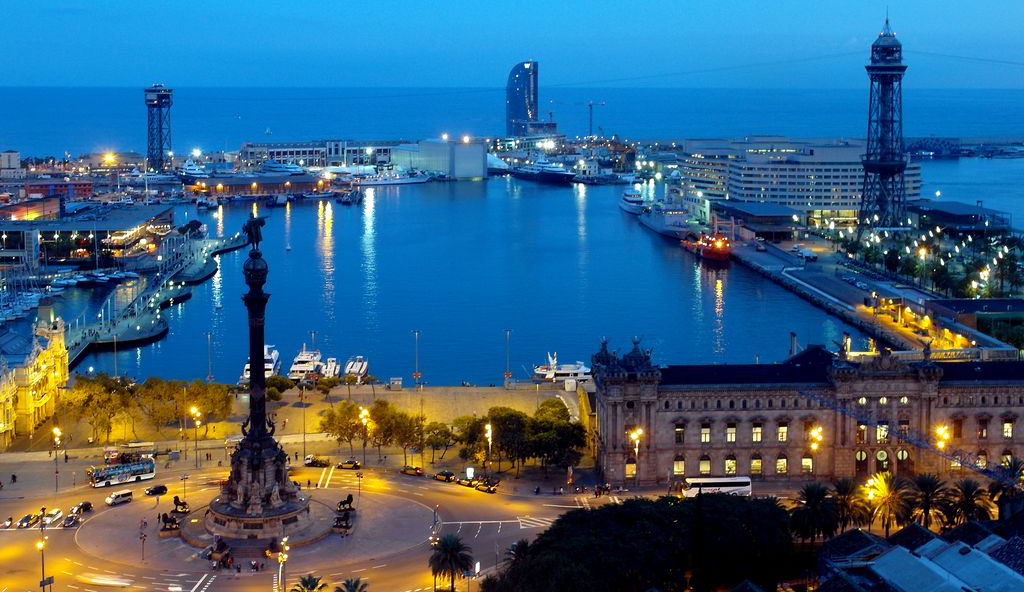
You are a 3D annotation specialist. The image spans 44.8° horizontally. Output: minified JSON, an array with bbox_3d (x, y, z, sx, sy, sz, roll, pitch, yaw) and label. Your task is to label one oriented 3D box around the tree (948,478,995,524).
[{"bbox_3d":[80.230,37.260,218.120,8.200,10.800,8.200,4,10,20],"label":"tree"}]

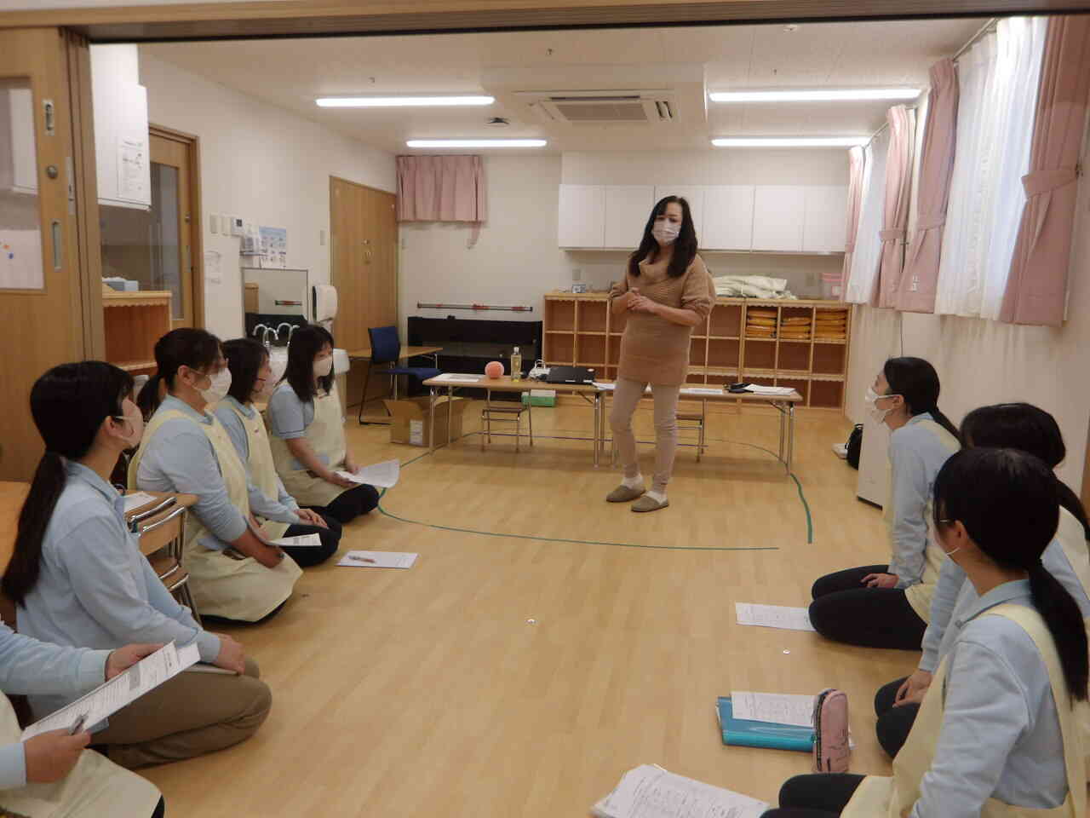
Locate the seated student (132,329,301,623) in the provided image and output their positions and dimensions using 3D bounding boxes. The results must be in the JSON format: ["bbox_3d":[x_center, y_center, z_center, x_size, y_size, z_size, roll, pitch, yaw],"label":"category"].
[{"bbox_3d":[-1.170,0.206,2.933,0.580,0.940,0.470,0,8,-8],"label":"seated student"}]

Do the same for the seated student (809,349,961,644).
[{"bbox_3d":[1.213,0.290,2.853,0.590,0.920,0.450,4,9,16],"label":"seated student"}]

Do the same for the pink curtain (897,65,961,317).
[{"bbox_3d":[2.024,-1.133,4.524,0.130,1.230,0.550,3,9,11],"label":"pink curtain"}]

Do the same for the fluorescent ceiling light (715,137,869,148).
[{"bbox_3d":[2.009,-2.172,6.934,1.260,0.070,0.130,3,9,10],"label":"fluorescent ceiling light"}]

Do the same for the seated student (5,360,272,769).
[{"bbox_3d":[-0.994,0.354,2.057,0.590,0.910,0.460,-2,9,-25],"label":"seated student"}]

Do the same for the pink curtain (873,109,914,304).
[{"bbox_3d":[2.218,-1.272,5.464,0.130,1.230,0.500,3,9,11],"label":"pink curtain"}]

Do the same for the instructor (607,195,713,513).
[{"bbox_3d":[0.603,-0.278,4.351,0.500,1.570,0.390,9,11,41],"label":"instructor"}]

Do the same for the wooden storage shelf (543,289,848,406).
[{"bbox_3d":[1.352,-0.512,7.885,2.720,1.040,0.370,3,9,10],"label":"wooden storage shelf"}]

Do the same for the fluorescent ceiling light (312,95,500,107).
[{"bbox_3d":[-0.945,-2.064,5.702,1.260,0.070,0.130,3,9,10],"label":"fluorescent ceiling light"}]

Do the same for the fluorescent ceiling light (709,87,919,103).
[{"bbox_3d":[1.690,-1.987,5.379,1.260,0.070,0.160,3,9,11],"label":"fluorescent ceiling light"}]

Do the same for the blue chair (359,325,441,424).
[{"bbox_3d":[-1.143,-0.283,6.794,0.530,0.770,0.500,4,9,14],"label":"blue chair"}]

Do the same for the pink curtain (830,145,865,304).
[{"bbox_3d":[2.554,-1.516,7.113,0.120,1.230,0.500,3,9,11],"label":"pink curtain"}]

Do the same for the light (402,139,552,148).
[{"bbox_3d":[-0.610,-2.386,7.642,1.260,0.070,0.160,3,9,11],"label":"light"}]

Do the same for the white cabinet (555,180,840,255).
[{"bbox_3d":[1.415,-1.708,7.689,2.560,0.570,0.380,3,9,10],"label":"white cabinet"}]

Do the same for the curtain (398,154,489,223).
[{"bbox_3d":[-1.078,-2.247,8.666,0.950,0.660,0.120,3,9,11],"label":"curtain"}]

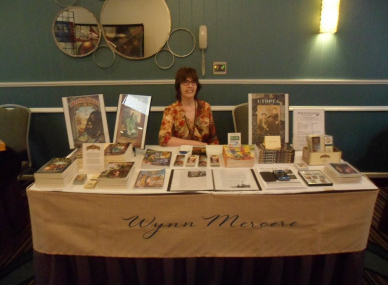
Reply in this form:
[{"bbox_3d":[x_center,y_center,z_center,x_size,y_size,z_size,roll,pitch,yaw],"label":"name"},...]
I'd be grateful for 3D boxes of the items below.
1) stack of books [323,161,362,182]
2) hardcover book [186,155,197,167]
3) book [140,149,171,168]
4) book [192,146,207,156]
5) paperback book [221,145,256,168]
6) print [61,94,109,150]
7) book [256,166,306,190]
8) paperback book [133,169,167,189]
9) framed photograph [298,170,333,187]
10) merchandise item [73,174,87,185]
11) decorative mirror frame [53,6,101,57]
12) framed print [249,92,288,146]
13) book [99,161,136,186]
[{"bbox_3d":[0.858,0.172,1.696,0.150,0.042,0.222,1,17,2],"label":"stack of books"},{"bbox_3d":[-0.012,0.123,1.905,0.056,0.015,0.178,1,17,4],"label":"hardcover book"},{"bbox_3d":[-0.242,0.113,1.958,0.185,0.020,0.265,-1,17,-1],"label":"book"},{"bbox_3d":[0.043,0.061,2.127,0.100,0.015,0.205,0,17,2],"label":"book"},{"bbox_3d":[0.296,0.094,1.930,0.178,0.065,0.245,0,17,2],"label":"paperback book"},{"bbox_3d":[-0.825,-0.168,2.245,0.305,0.410,0.020,-8,-1,-24],"label":"print"},{"bbox_3d":[0.489,0.202,1.661,0.208,0.017,0.270,0,17,2],"label":"book"},{"bbox_3d":[-0.241,0.207,1.629,0.150,0.012,0.240,-1,17,-2],"label":"paperback book"},{"bbox_3d":[0.678,0.199,1.635,0.129,0.014,0.187,0,17,3],"label":"framed photograph"},{"bbox_3d":[-0.630,0.207,1.621,0.052,0.017,0.093,-3,17,-10],"label":"merchandise item"},{"bbox_3d":[-1.099,-1.036,2.742,0.465,0.465,0.030,0,17,1],"label":"decorative mirror frame"},{"bbox_3d":[0.560,-0.157,2.191,0.305,0.410,0.020,0,2,0],"label":"framed print"},{"bbox_3d":[-0.431,0.184,1.661,0.152,0.060,0.230,0,17,0],"label":"book"}]

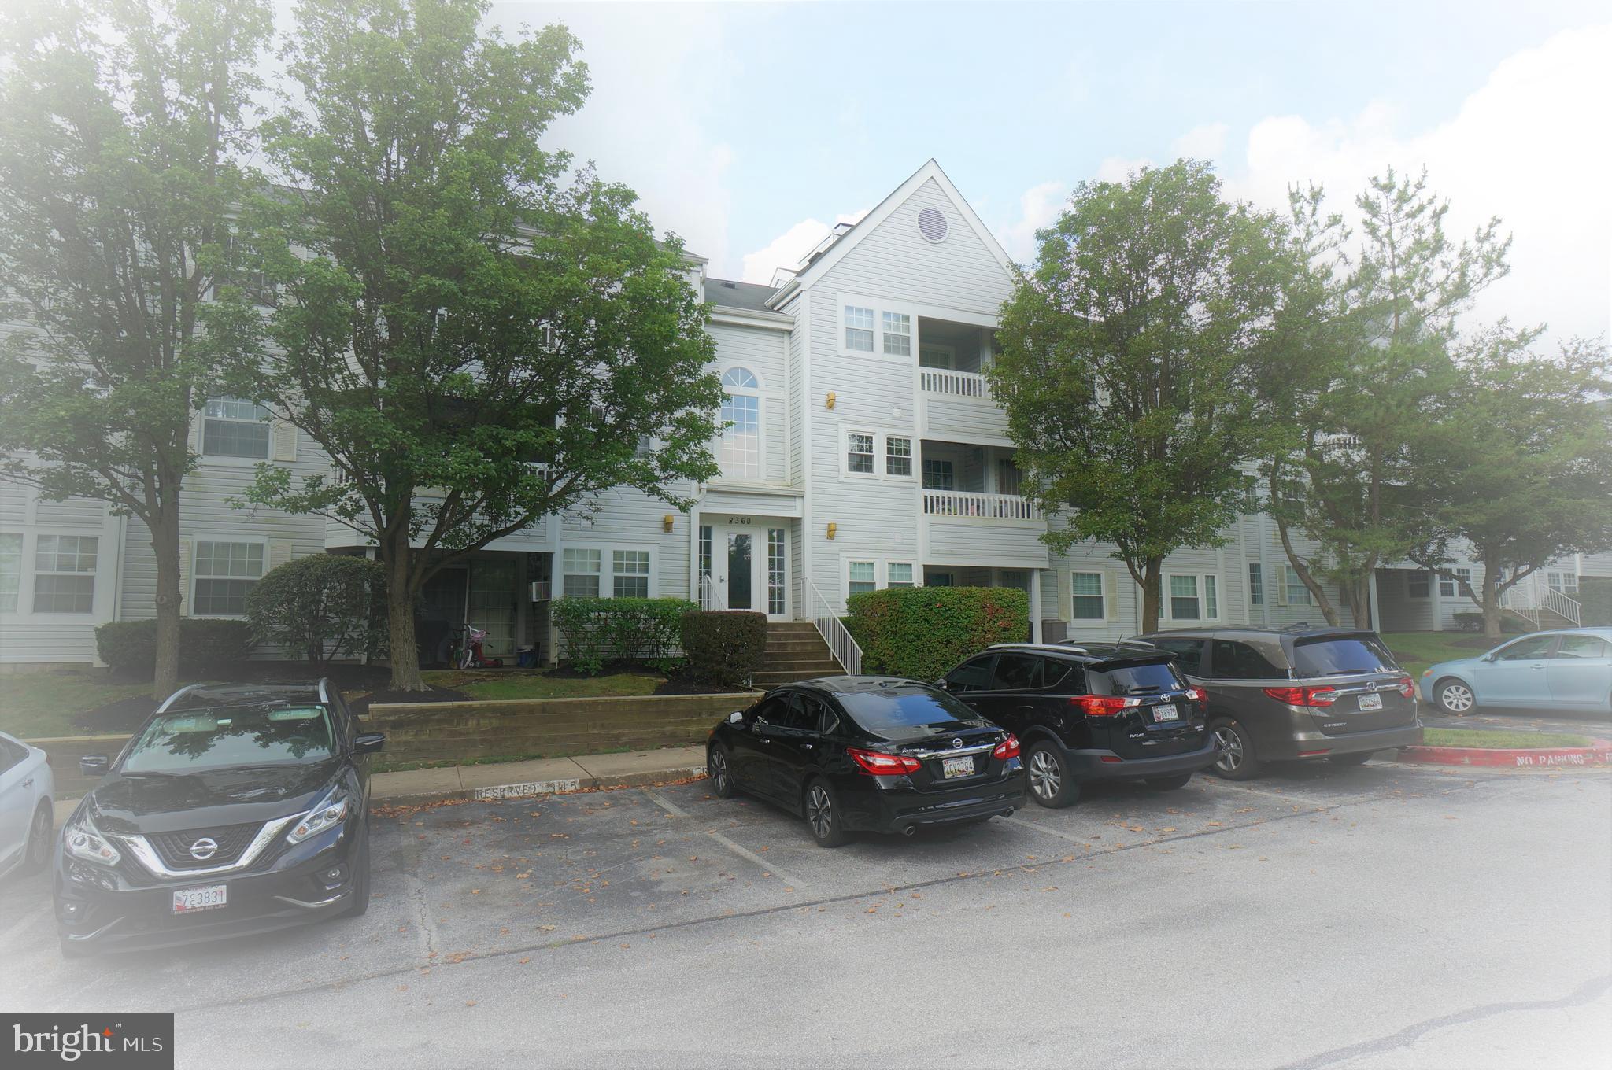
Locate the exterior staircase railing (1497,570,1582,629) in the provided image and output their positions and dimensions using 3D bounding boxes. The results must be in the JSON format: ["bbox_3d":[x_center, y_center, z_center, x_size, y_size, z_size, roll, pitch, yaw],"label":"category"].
[{"bbox_3d":[21.804,2.038,27.923,1.950,1.570,1.150,2,-7,-24],"label":"exterior staircase railing"}]

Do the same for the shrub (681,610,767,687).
[{"bbox_3d":[-1.409,1.966,16.184,1.300,1.310,1.100,2,-7,-24],"label":"shrub"}]

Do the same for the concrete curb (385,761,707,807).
[{"bbox_3d":[-3.360,3.306,12.405,4.312,0.140,0.180,-1,-5,-22],"label":"concrete curb"}]

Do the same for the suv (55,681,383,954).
[{"bbox_3d":[-4.923,2.255,8.364,1.950,1.700,4.887,-1,-5,-24],"label":"suv"}]

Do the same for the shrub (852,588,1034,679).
[{"bbox_3d":[2.465,1.807,17.857,3.200,1.680,1.350,2,-7,-24],"label":"shrub"}]

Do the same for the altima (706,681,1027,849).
[{"bbox_3d":[0.336,2.295,10.375,1.850,1.471,4.875,0,-5,-25],"label":"altima"}]

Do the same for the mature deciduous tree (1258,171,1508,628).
[{"bbox_3d":[14.828,-3.430,24.792,5.800,12.300,5.700,2,-7,-24],"label":"mature deciduous tree"}]

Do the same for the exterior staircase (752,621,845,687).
[{"bbox_3d":[-0.185,2.296,17.003,1.860,1.450,2.250,2,-7,-24],"label":"exterior staircase"}]

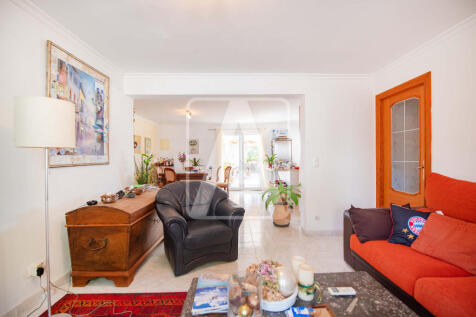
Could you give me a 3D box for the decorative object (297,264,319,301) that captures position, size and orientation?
[{"bbox_3d":[0.390,0.683,1.100,0.095,0.165,0.085,0,0,1],"label":"decorative object"}]

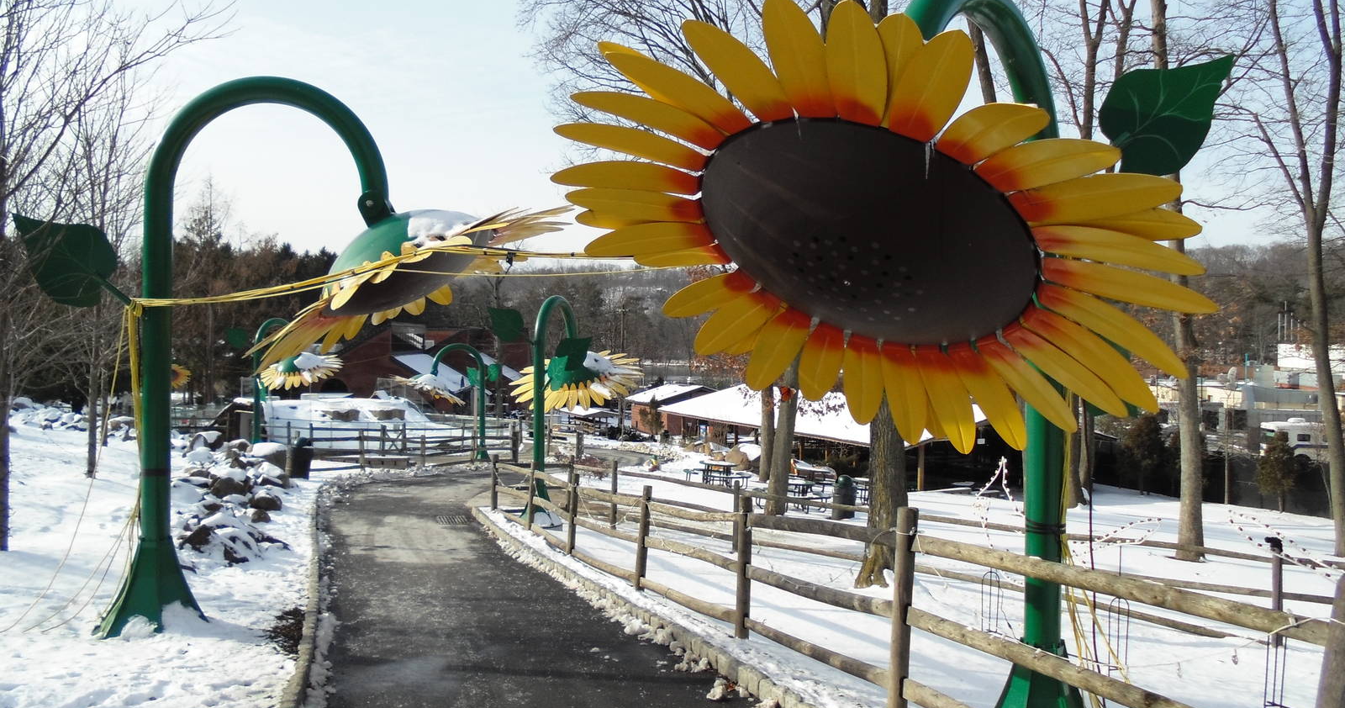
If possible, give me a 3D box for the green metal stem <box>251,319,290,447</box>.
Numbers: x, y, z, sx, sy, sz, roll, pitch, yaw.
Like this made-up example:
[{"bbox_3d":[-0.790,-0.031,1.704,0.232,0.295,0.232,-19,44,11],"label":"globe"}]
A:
[{"bbox_3d":[-12.654,0.972,32.133,0.850,4.250,2.235,0,0,24],"label":"green metal stem"}]

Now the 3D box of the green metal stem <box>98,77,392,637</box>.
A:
[{"bbox_3d":[-3.257,0.002,7.750,2.235,4.250,0.850,0,0,0],"label":"green metal stem"}]

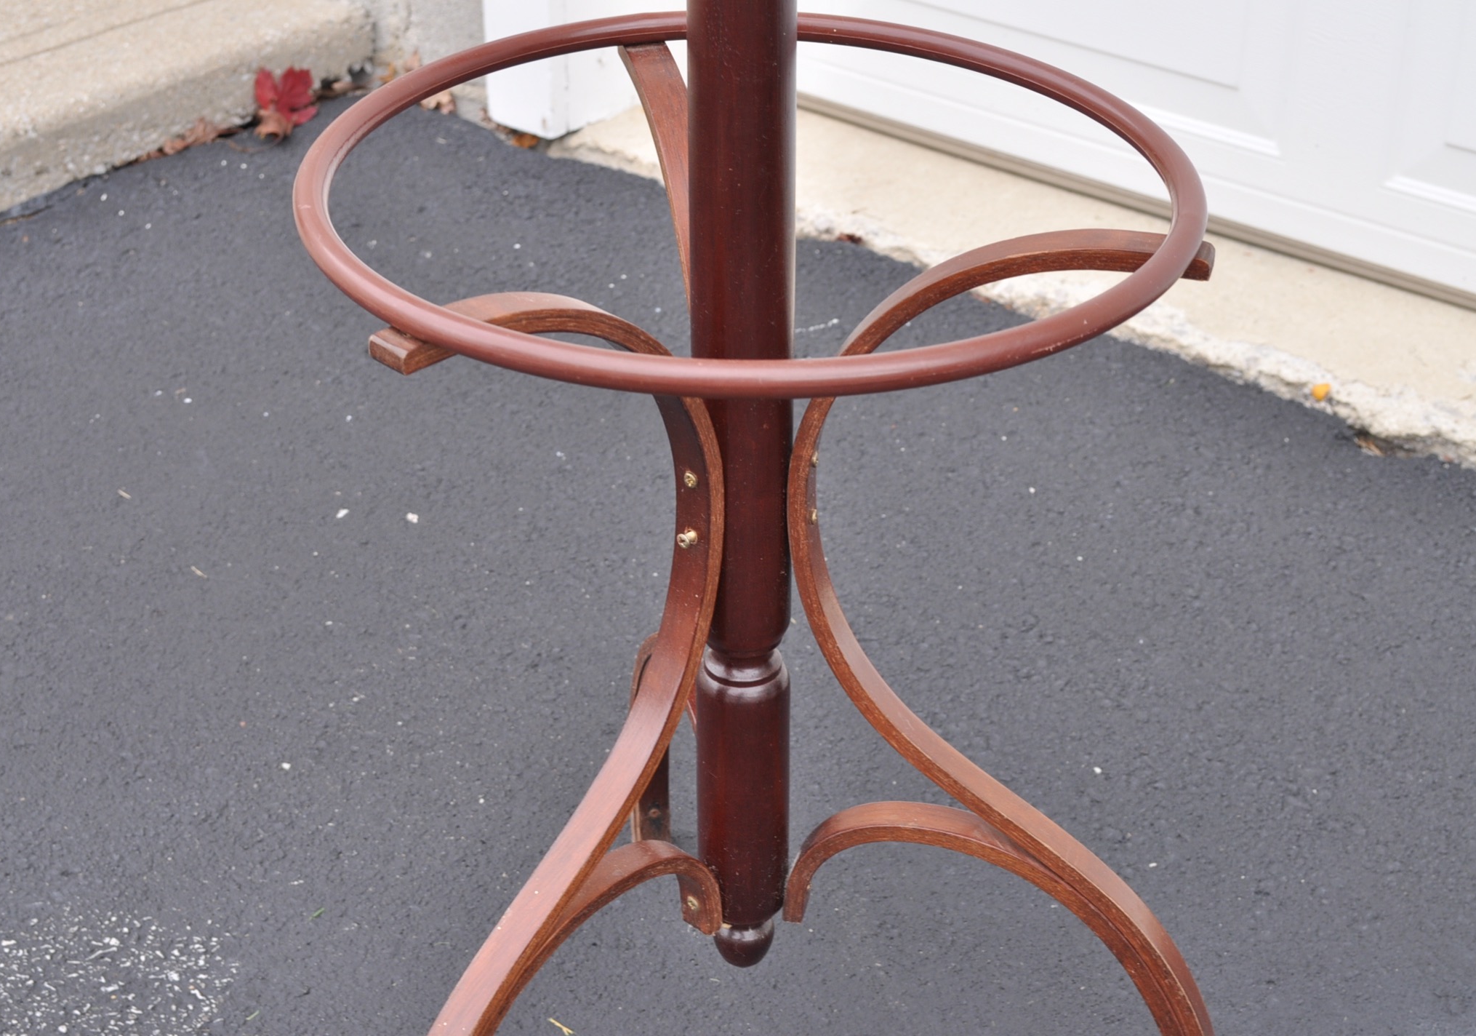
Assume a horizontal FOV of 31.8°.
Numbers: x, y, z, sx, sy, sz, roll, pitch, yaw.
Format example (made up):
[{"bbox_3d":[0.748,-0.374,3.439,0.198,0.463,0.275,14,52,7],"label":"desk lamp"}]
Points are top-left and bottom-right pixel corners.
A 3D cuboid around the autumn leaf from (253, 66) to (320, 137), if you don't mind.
[{"bbox_3d":[-0.490,-0.461,2.844,0.050,0.055,0.078,27,40,37],"label":"autumn leaf"}]

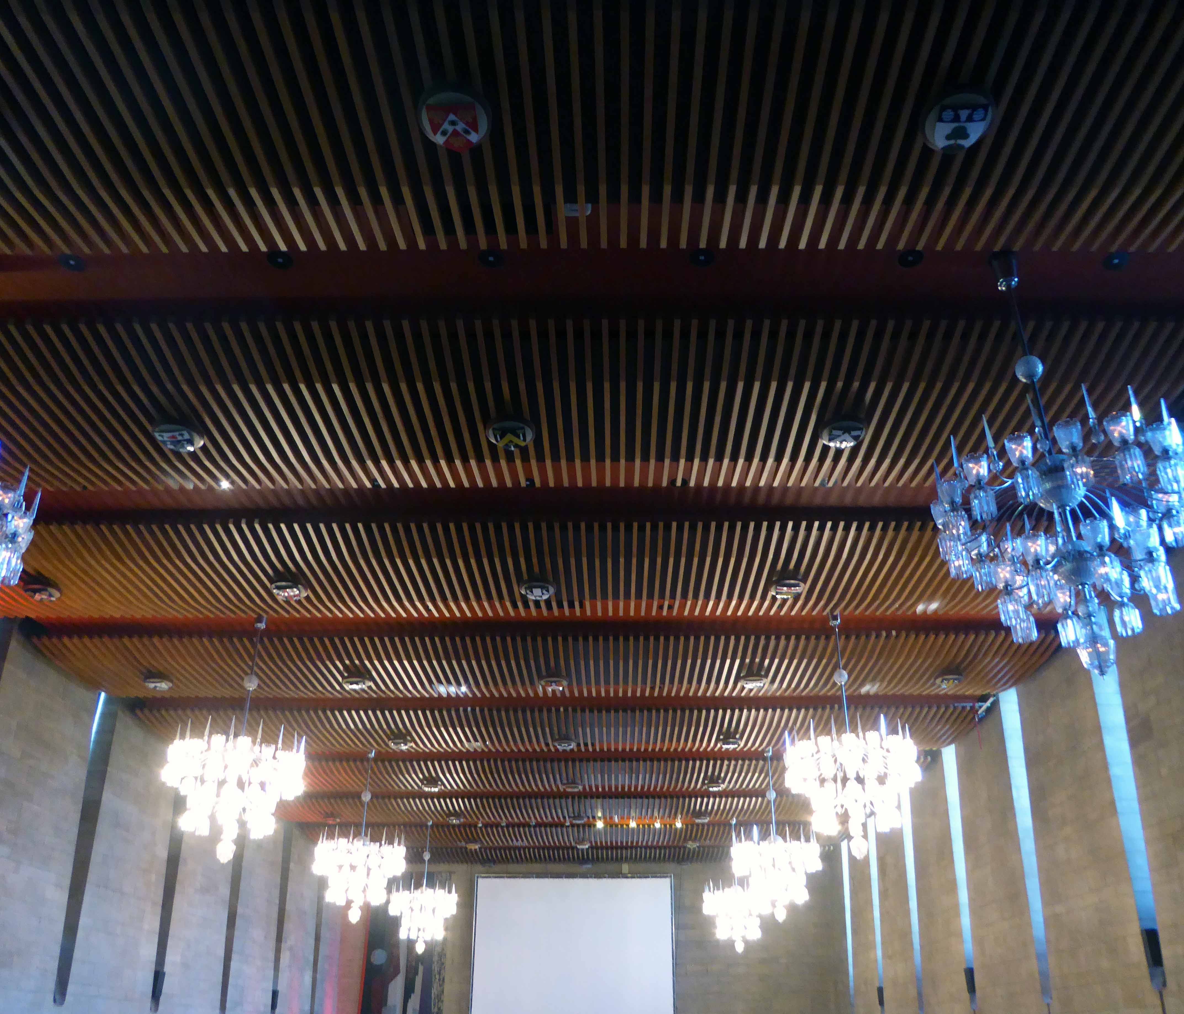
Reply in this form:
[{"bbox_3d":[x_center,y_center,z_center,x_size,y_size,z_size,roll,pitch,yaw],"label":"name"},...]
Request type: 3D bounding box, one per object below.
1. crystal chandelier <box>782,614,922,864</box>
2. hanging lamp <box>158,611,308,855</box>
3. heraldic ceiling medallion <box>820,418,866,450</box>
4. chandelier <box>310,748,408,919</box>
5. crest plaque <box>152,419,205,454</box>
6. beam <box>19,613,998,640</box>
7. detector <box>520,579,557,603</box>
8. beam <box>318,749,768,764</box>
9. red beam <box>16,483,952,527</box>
[{"bbox_3d":[3.303,2.873,12.755,1.777,3.341,1.777,0,-29,2],"label":"crystal chandelier"},{"bbox_3d":[-4.630,2.904,12.964,1.777,3.341,1.777,0,-29,2],"label":"hanging lamp"},{"bbox_3d":[2.280,-0.646,8.832,0.431,0.155,0.431,0,-29,2],"label":"heraldic ceiling medallion"},{"bbox_3d":[-4.459,6.235,19.004,1.777,3.341,1.777,0,-29,2],"label":"chandelier"},{"bbox_3d":[-3.801,-0.622,8.991,0.431,0.155,0.431,0,-29,2],"label":"crest plaque"},{"bbox_3d":[-0.633,1.476,13.628,14.145,0.293,0.966,0,-29,2],"label":"beam"},{"bbox_3d":[-0.674,1.031,11.932,0.431,0.155,0.431,0,-29,2],"label":"detector"},{"bbox_3d":[-0.462,4.807,19.668,14.145,0.293,0.966,0,-29,2],"label":"beam"},{"bbox_3d":[-0.719,-0.189,10.608,14.145,0.293,0.966,0,-29,2],"label":"red beam"}]

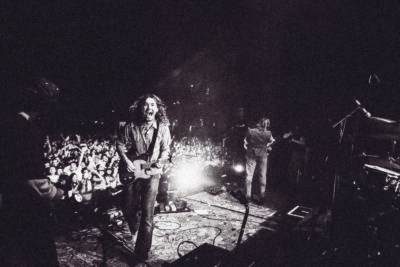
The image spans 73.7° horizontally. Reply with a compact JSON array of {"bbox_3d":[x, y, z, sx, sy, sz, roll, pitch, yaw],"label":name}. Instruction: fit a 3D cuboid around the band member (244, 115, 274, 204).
[{"bbox_3d":[1.227,0.561,5.500,0.600,1.730,0.420,0,-1,3],"label":"band member"}]

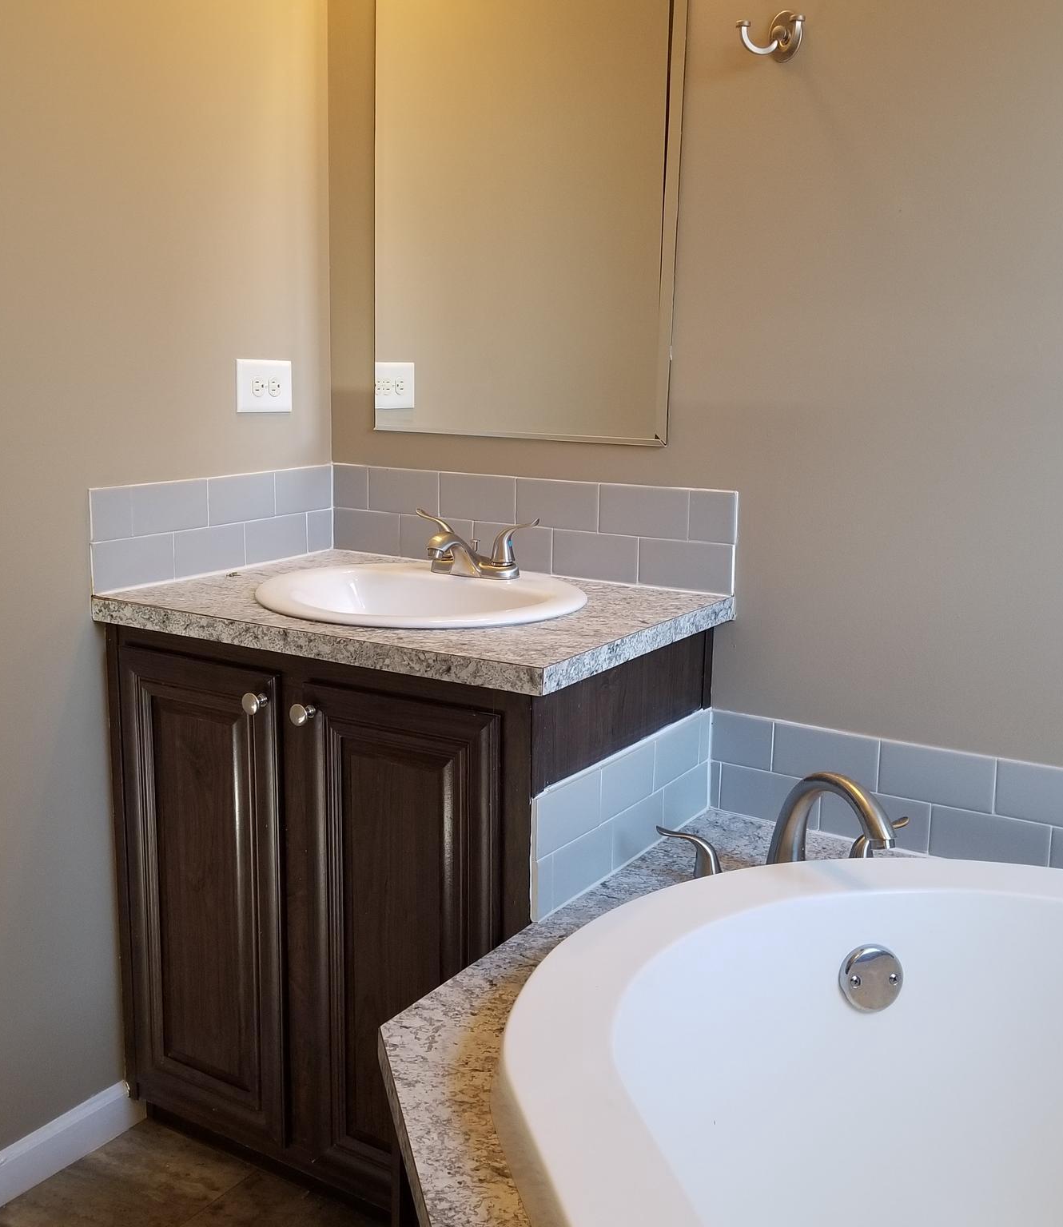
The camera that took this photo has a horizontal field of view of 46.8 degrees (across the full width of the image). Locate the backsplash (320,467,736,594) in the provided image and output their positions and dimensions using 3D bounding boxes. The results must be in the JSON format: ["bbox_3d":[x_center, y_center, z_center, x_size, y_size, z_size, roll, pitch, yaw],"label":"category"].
[{"bbox_3d":[-0.025,-0.147,2.026,0.775,0.153,0.010,8,14,31],"label":"backsplash"}]

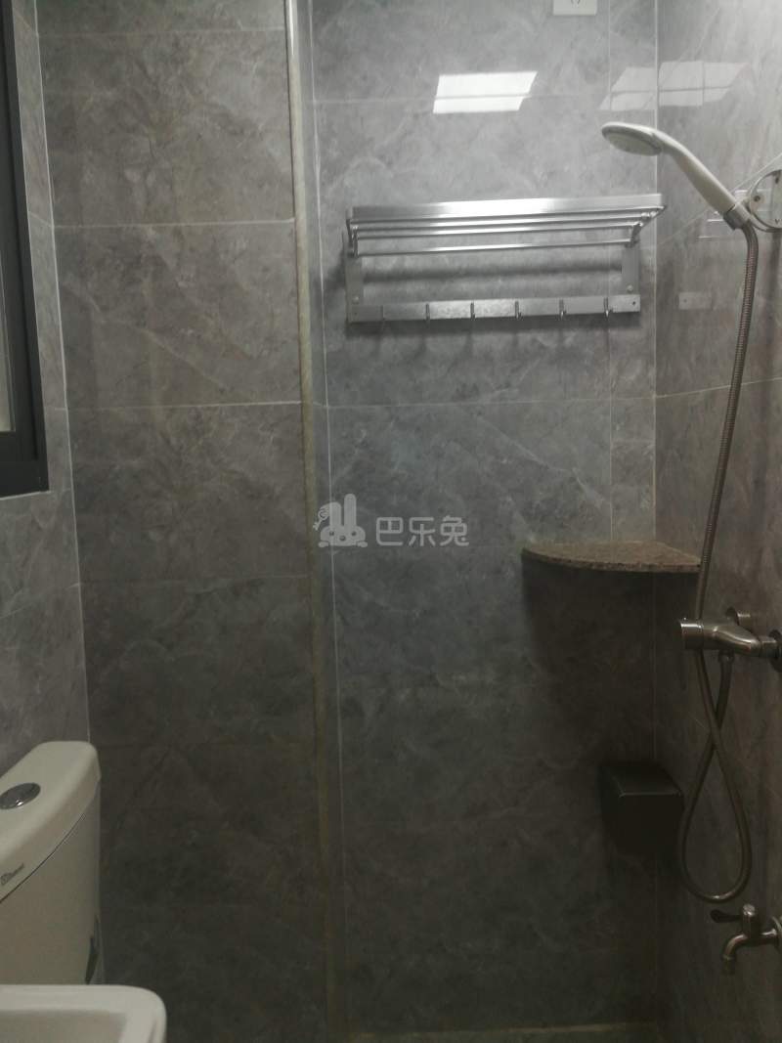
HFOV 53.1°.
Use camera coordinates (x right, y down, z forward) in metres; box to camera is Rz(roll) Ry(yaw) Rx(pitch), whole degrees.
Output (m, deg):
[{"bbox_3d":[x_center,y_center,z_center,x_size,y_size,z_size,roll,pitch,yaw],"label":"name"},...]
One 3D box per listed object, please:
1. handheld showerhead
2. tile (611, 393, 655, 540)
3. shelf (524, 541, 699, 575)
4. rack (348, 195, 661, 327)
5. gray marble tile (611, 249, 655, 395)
[{"bbox_3d":[0.387,-0.472,1.046,0.232,0.058,0.088,34,5,-3],"label":"handheld showerhead"},{"bbox_3d":[0.507,-0.105,1.641,0.092,0.300,0.012,-2,6,0],"label":"tile"},{"bbox_3d":[0.418,0.070,1.525,0.278,0.019,0.260,-2,6,0],"label":"shelf"},{"bbox_3d":[0.207,-0.490,1.493,0.597,0.183,0.210,-2,6,0],"label":"rack"},{"bbox_3d":[0.498,-0.405,1.611,0.092,0.300,0.012,-2,6,0],"label":"gray marble tile"}]

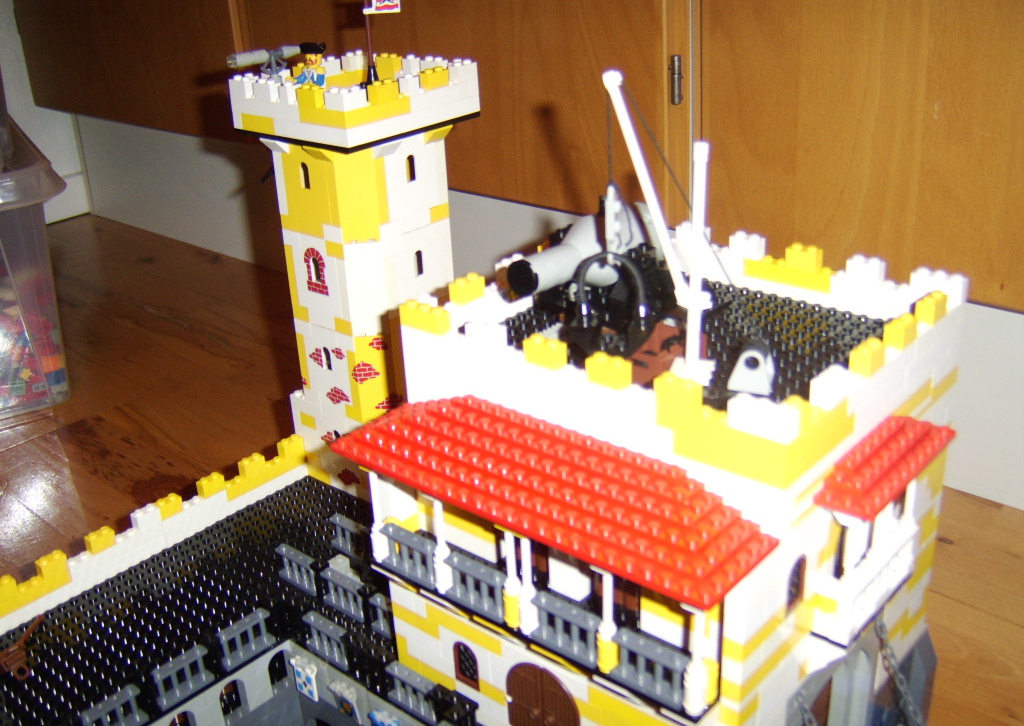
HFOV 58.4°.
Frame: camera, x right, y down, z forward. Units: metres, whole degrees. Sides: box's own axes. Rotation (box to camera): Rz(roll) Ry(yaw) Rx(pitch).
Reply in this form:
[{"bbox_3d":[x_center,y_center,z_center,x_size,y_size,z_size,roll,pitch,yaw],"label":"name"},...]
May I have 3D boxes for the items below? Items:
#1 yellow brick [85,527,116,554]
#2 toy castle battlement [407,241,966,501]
[{"bbox_3d":[-0.255,0.110,0.569,0.008,0.011,0.016,17,32,38],"label":"yellow brick"},{"bbox_3d":[0.081,-0.018,0.427,0.192,0.037,0.176,17,32,38],"label":"toy castle battlement"}]

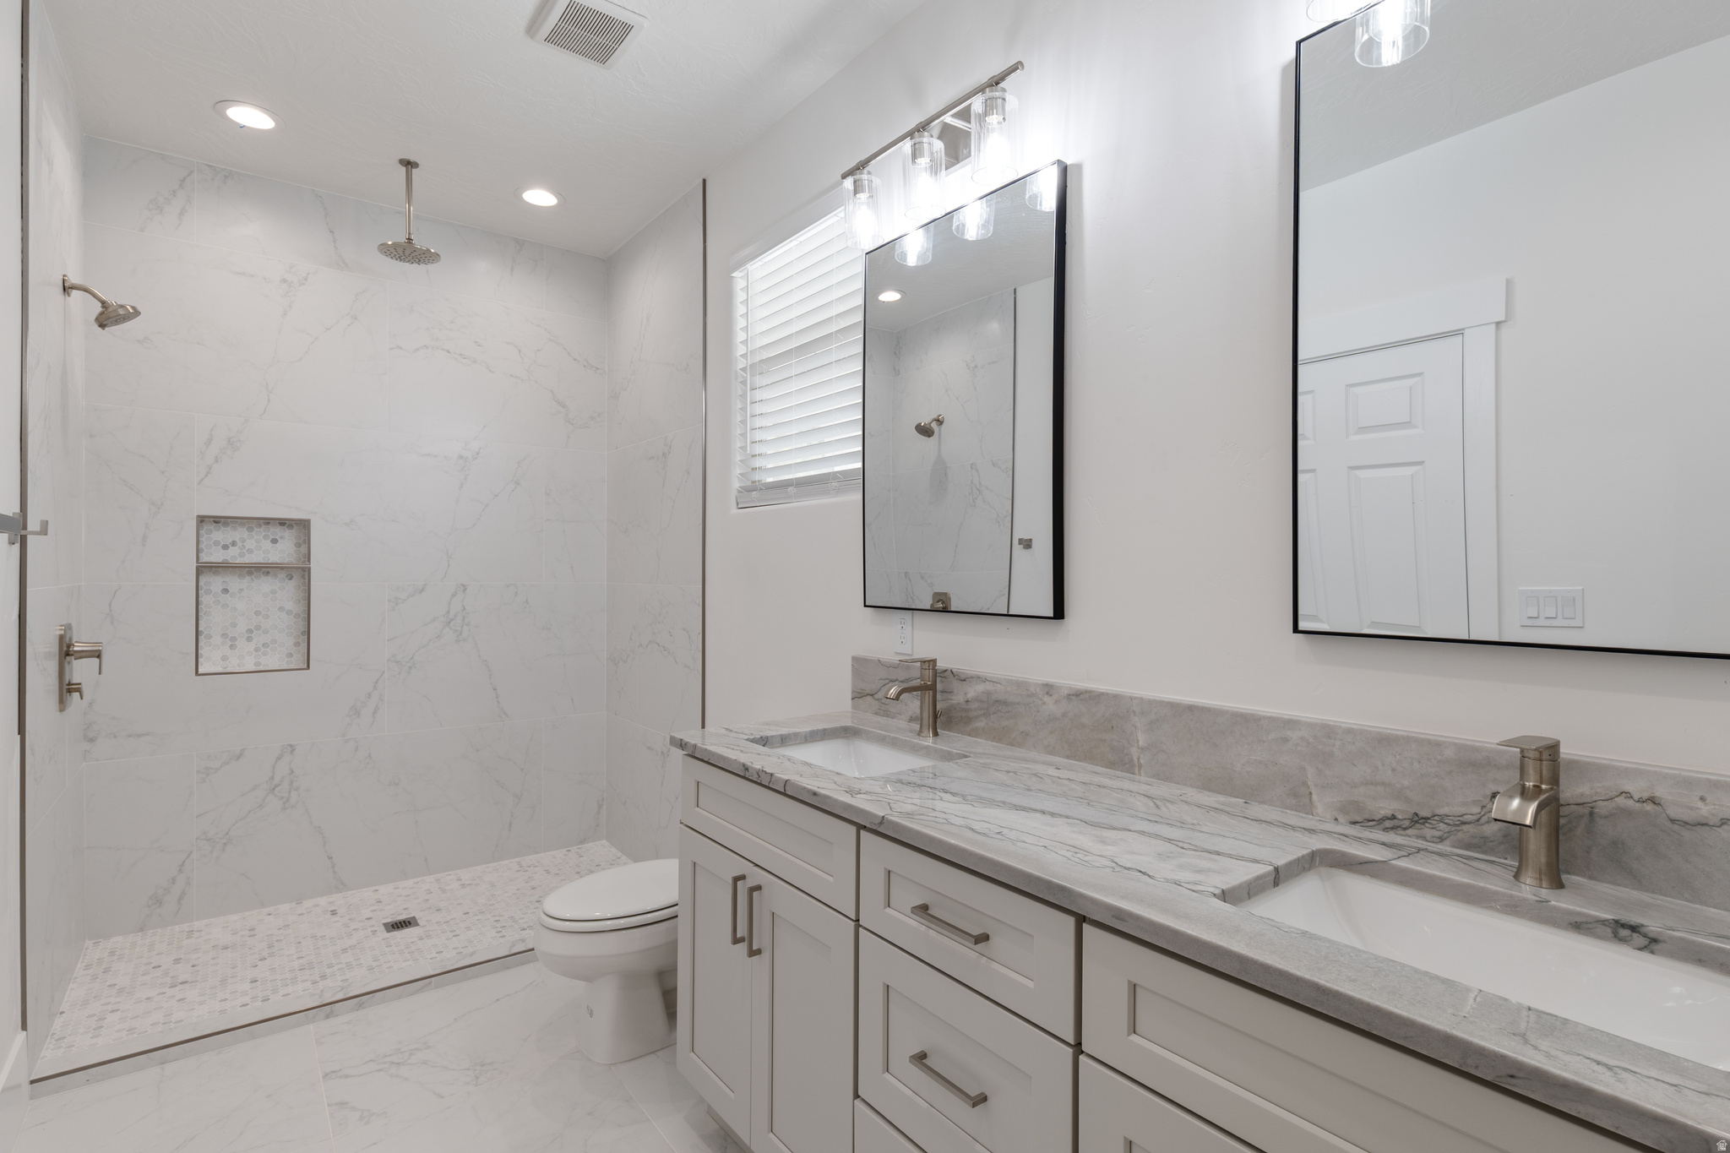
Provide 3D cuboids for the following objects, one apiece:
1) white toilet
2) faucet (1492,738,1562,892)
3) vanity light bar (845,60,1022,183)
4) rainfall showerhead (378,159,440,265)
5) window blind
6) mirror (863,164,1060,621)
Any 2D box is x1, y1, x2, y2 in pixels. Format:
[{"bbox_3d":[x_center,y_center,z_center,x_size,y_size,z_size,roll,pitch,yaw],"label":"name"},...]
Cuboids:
[{"bbox_3d":[-0.554,0.916,2.363,0.760,0.745,0.410,0,0,-38],"label":"white toilet"},{"bbox_3d":[0.830,0.300,1.020,0.141,0.185,0.052,0,0,-38],"label":"faucet"},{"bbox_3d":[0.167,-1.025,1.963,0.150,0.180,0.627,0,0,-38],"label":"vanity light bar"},{"bbox_3d":[-1.649,-1.323,2.948,0.202,0.335,0.202,0,0,-38],"label":"rainfall showerhead"},{"bbox_3d":[-0.217,-0.688,2.634,0.064,0.891,0.745,0,0,-38],"label":"window blind"},{"bbox_3d":[0.215,-0.399,2.000,0.030,0.976,0.663,0,0,-38],"label":"mirror"}]

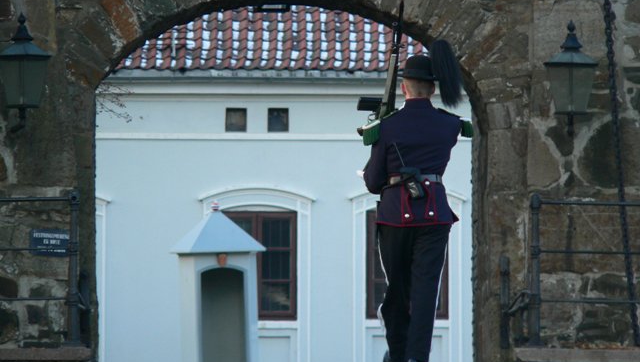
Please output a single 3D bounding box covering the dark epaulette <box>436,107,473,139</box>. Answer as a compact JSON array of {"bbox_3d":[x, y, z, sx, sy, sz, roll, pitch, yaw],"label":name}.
[{"bbox_3d":[0.776,-0.336,41.250,0.200,0.165,0.130,0,-1,-9],"label":"dark epaulette"}]

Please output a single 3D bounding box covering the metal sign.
[{"bbox_3d":[-1.722,0.402,46.100,0.280,0.175,0.020,2,-1,0],"label":"metal sign"}]

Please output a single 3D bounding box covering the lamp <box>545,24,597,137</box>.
[{"bbox_3d":[1.602,-0.653,45.700,0.345,0.730,0.370,0,-1,0],"label":"lamp"}]

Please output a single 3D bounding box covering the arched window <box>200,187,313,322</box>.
[{"bbox_3d":[-0.907,1.050,102.500,1.620,1.920,0.200,0,-1,0],"label":"arched window"}]

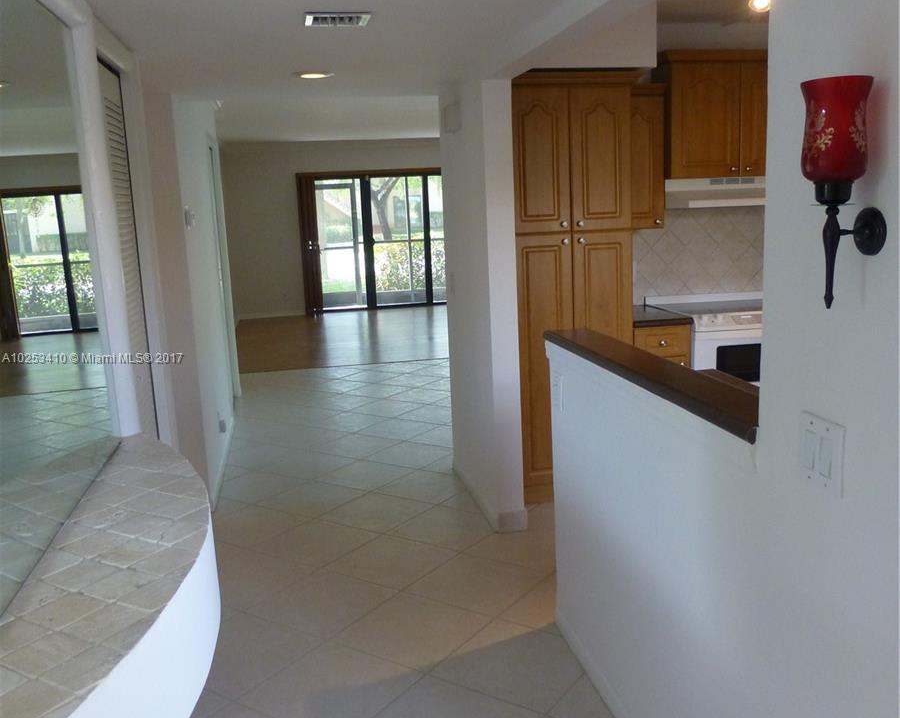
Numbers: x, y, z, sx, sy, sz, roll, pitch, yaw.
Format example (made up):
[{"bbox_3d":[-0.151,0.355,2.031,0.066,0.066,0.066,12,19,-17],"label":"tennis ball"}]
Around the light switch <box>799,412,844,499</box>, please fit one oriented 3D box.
[{"bbox_3d":[0.624,0.164,1.408,0.010,0.116,0.117,-4,11,-10],"label":"light switch"}]

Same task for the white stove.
[{"bbox_3d":[1.597,0.136,4.678,0.760,0.960,0.650,-4,11,-10],"label":"white stove"}]

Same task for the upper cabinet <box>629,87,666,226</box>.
[{"bbox_3d":[0.967,-1.084,4.512,0.305,0.745,0.340,-4,11,-10],"label":"upper cabinet"}]

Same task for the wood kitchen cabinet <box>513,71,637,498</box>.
[{"bbox_3d":[0.566,-0.363,4.421,0.620,2.120,0.610,-4,11,-10],"label":"wood kitchen cabinet"}]

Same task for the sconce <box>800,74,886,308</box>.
[{"bbox_3d":[0.568,-0.243,1.228,0.120,0.337,0.113,-4,11,-10],"label":"sconce"}]

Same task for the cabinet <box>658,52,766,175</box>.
[{"bbox_3d":[1.496,-1.321,4.541,0.770,0.645,0.380,-4,11,-10],"label":"cabinet"}]

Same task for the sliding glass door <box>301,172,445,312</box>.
[{"bbox_3d":[-0.965,-1.802,12.786,2.600,2.060,0.140,-4,11,-10],"label":"sliding glass door"}]

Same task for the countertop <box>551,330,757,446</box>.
[{"bbox_3d":[0.503,0.025,2.171,0.135,0.040,1.310,-4,11,-10],"label":"countertop"}]

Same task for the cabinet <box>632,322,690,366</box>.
[{"bbox_3d":[1.055,0.211,4.618,0.320,0.880,0.600,-4,11,-10],"label":"cabinet"}]

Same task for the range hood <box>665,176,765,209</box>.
[{"bbox_3d":[1.524,-0.918,4.587,0.762,0.153,0.440,-4,11,-10],"label":"range hood"}]

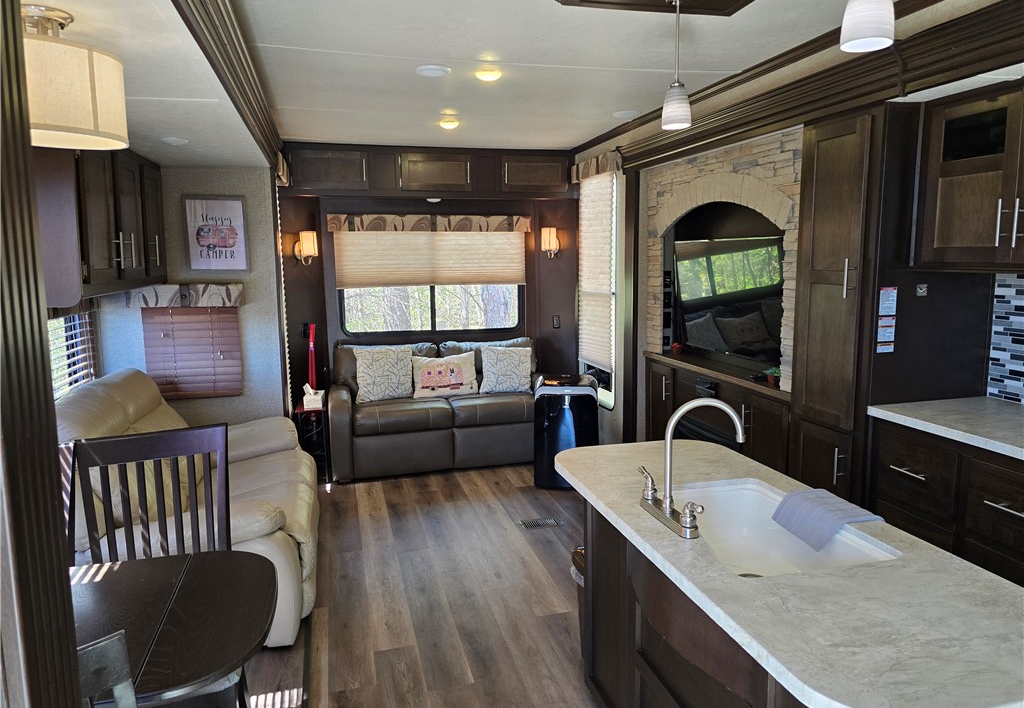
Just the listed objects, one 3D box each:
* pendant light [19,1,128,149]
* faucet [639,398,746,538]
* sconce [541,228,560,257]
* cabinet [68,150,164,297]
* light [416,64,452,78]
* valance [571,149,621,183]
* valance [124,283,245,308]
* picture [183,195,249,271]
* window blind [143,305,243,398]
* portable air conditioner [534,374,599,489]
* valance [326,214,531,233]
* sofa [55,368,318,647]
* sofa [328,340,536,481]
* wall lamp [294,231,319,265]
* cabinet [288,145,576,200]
[{"bbox_3d":[-1.074,-0.639,1.574,0.308,0.284,0.308,-3,8,-15],"label":"pendant light"},{"bbox_3d":[0.499,0.273,1.802,0.268,0.326,0.265,-3,8,-15],"label":"faucet"},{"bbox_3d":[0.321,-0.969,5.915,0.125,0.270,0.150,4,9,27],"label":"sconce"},{"bbox_3d":[-2.073,-0.667,3.317,0.373,0.718,1.500,-3,8,-15],"label":"cabinet"},{"bbox_3d":[-0.375,-1.352,3.274,0.172,0.030,0.172,-2,8,-15],"label":"light"},{"bbox_3d":[0.629,-1.398,5.170,0.087,0.140,0.790,-3,8,-15],"label":"valance"},{"bbox_3d":[-1.967,-0.355,4.125,0.657,0.143,0.090,-3,8,-15],"label":"valance"},{"bbox_3d":[-1.726,-0.705,3.970,0.330,0.438,0.025,-2,8,-15],"label":"picture"},{"bbox_3d":[-1.958,-0.015,4.191,0.523,0.593,0.050,-3,8,-15],"label":"window blind"},{"bbox_3d":[0.402,0.557,4.881,0.430,0.740,0.360,0,8,6],"label":"portable air conditioner"},{"bbox_3d":[-0.670,-1.099,5.731,1.715,0.145,0.100,-2,8,-15],"label":"valance"},{"bbox_3d":[-1.512,0.631,3.355,1.060,1.000,1.600,-2,8,-15],"label":"sofa"},{"bbox_3d":[-0.548,0.379,5.487,1.770,0.900,0.920,-2,8,-15],"label":"sofa"},{"bbox_3d":[-1.592,-0.823,5.256,0.165,0.270,0.150,4,9,30],"label":"wall lamp"},{"bbox_3d":[-0.636,-1.486,5.614,2.380,0.409,0.300,-2,8,-15],"label":"cabinet"}]

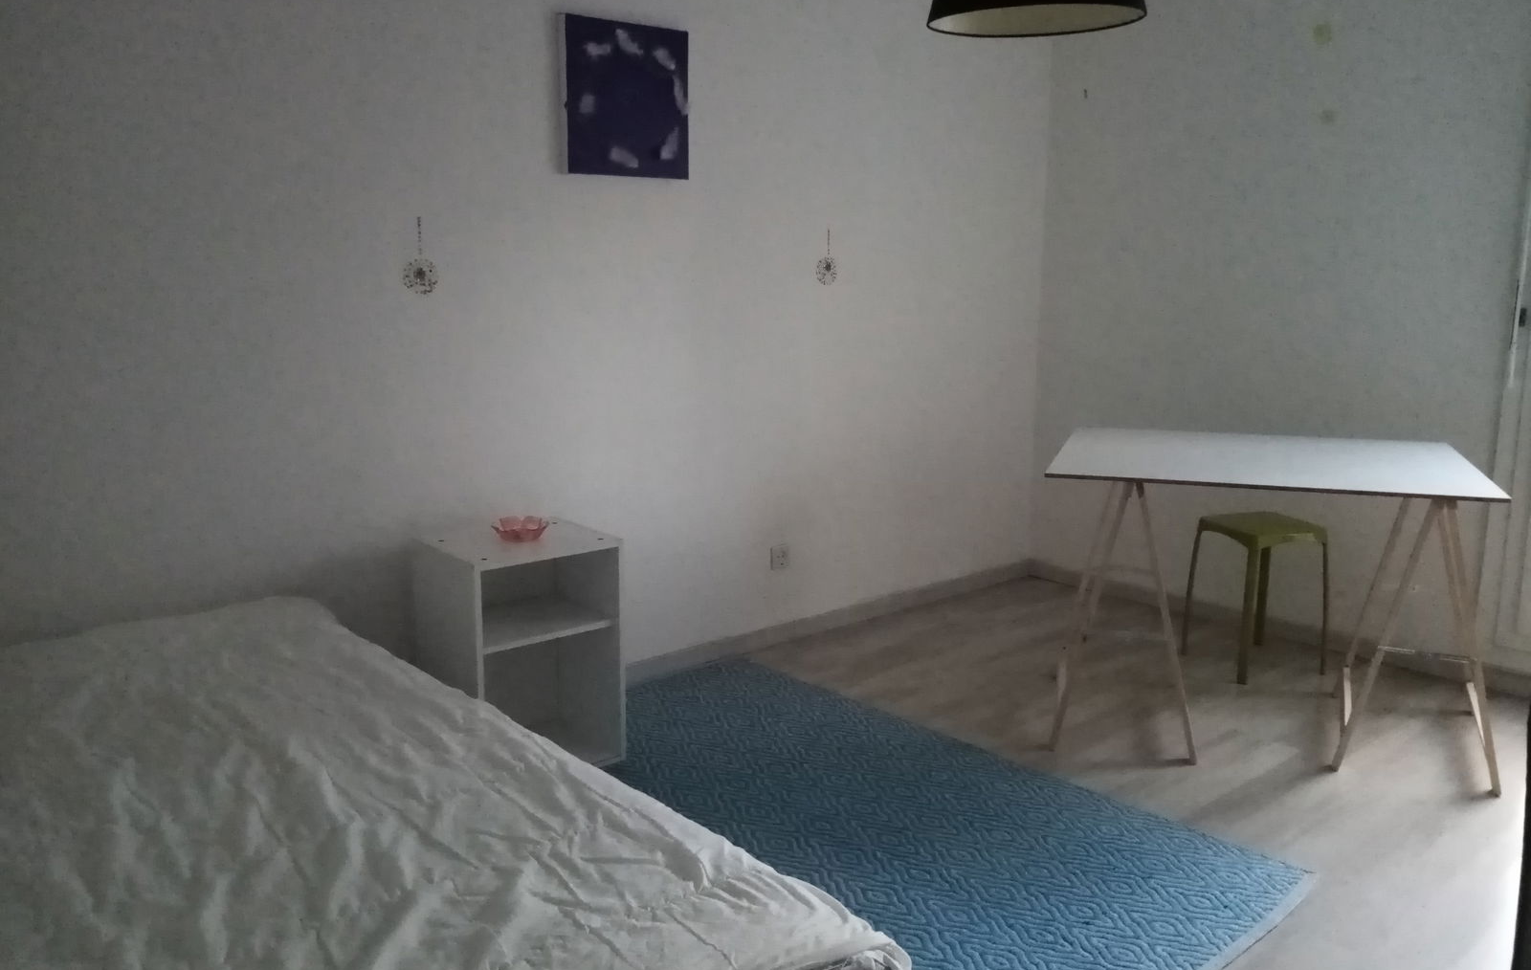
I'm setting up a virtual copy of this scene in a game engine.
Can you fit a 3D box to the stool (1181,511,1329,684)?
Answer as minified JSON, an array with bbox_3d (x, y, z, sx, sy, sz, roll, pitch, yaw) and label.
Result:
[{"bbox_3d":[1.562,0.348,3.652,0.315,0.460,0.315,-4,11,-18],"label":"stool"}]

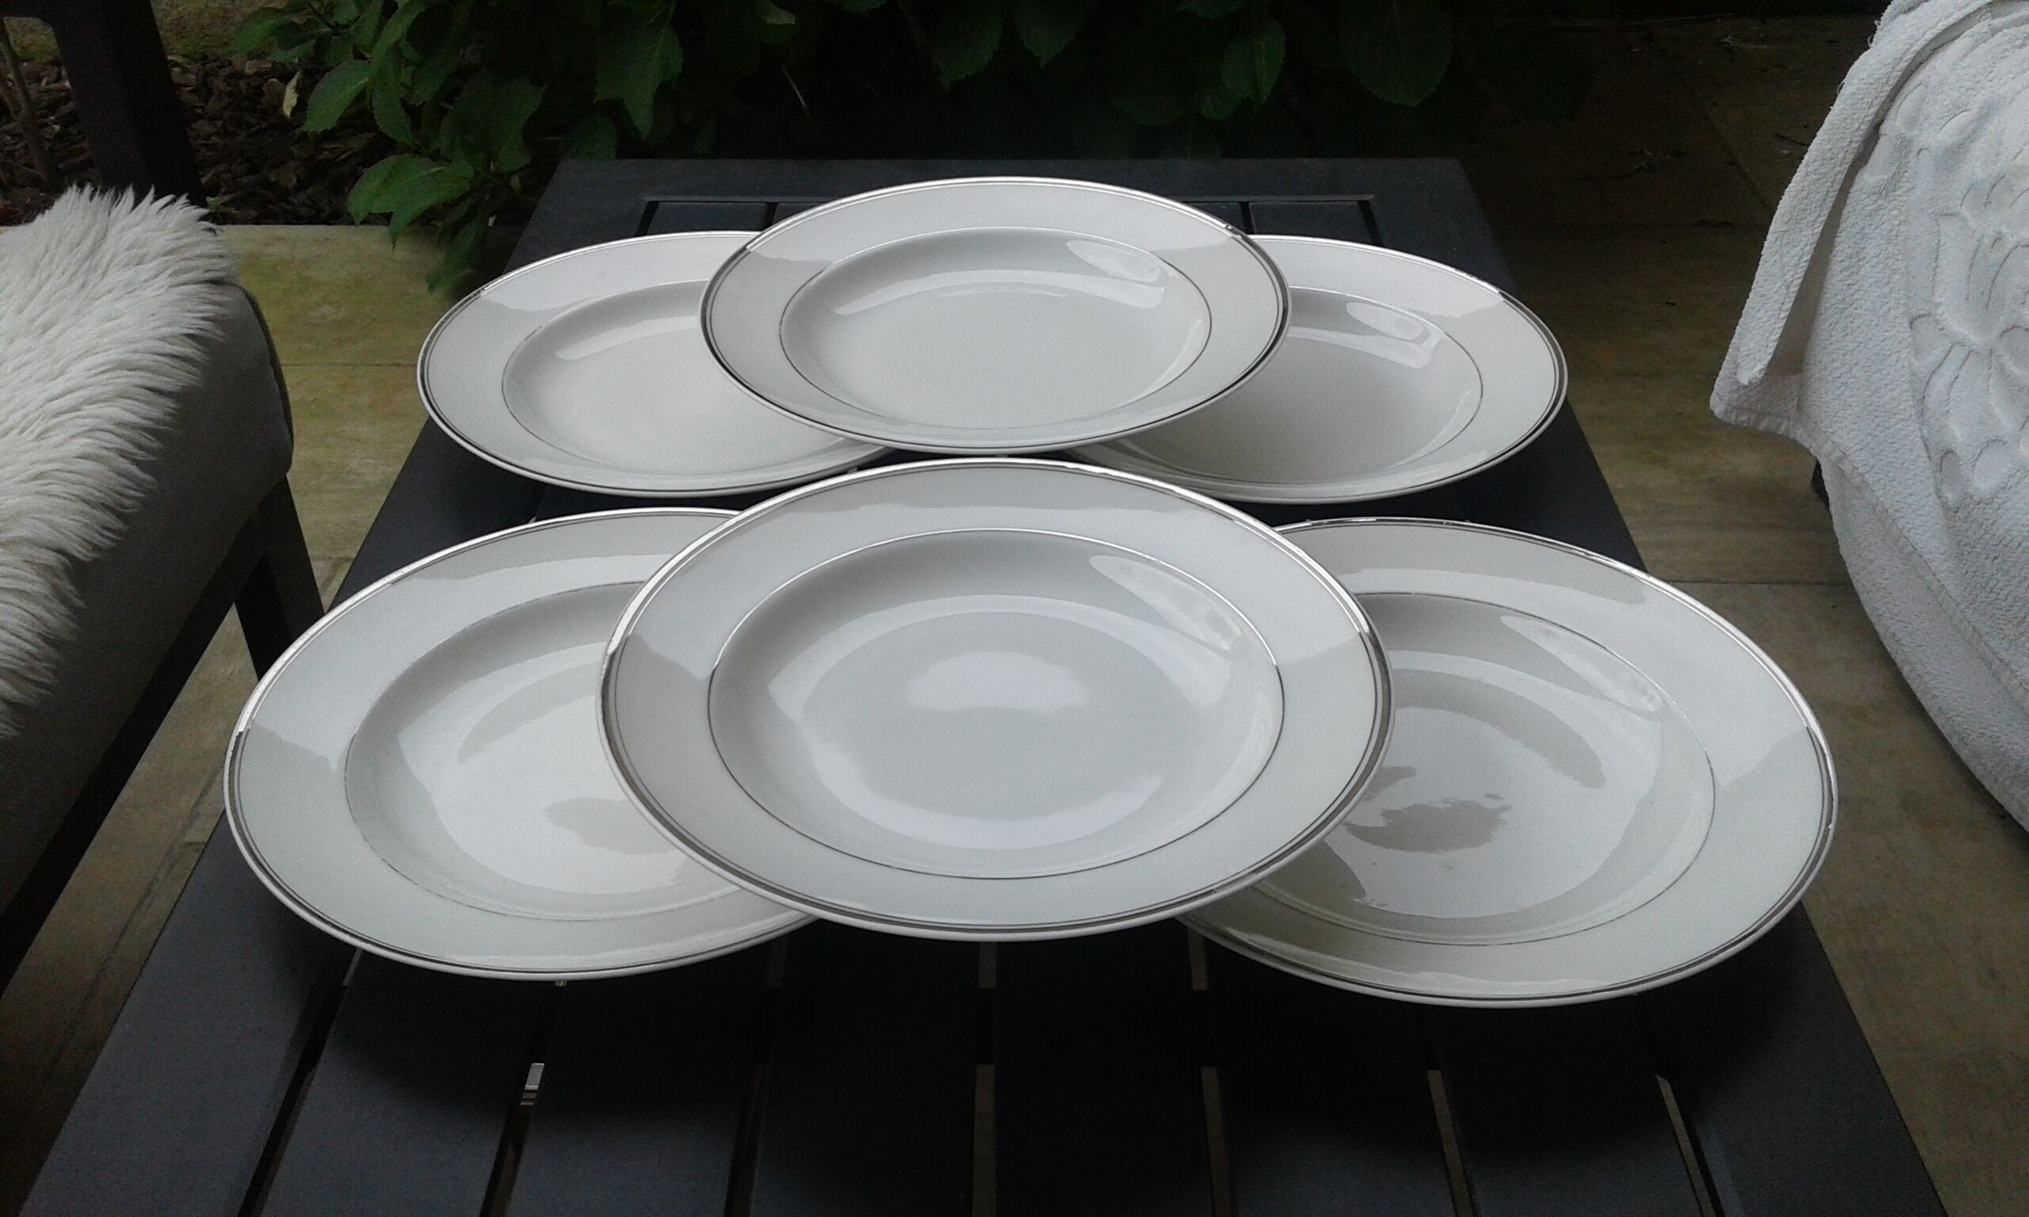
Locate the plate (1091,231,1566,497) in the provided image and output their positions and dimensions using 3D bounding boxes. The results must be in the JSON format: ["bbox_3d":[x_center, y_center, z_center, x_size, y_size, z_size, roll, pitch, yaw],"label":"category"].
[{"bbox_3d":[0.116,-0.100,0.755,0.245,0.034,0.245,0,37,0],"label":"plate"}]

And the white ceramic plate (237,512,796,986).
[{"bbox_3d":[-0.132,0.044,0.575,0.245,0.034,0.245,0,37,0],"label":"white ceramic plate"}]

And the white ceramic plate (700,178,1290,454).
[{"bbox_3d":[-0.008,-0.121,0.734,0.245,0.034,0.245,0,37,0],"label":"white ceramic plate"}]

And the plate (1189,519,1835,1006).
[{"bbox_3d":[0.136,0.049,0.564,0.245,0.034,0.245,0,37,0],"label":"plate"}]

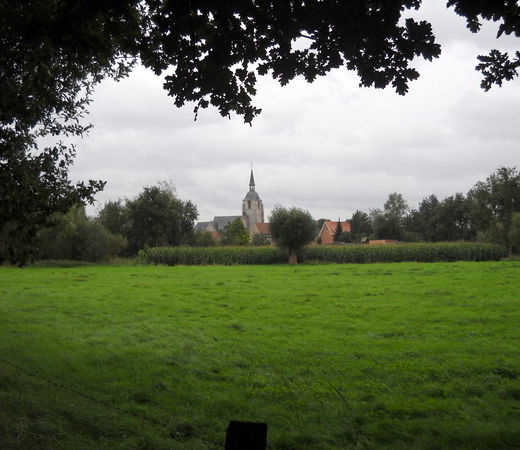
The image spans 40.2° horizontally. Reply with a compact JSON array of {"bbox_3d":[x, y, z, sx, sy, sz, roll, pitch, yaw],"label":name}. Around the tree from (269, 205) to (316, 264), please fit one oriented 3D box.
[{"bbox_3d":[4.180,1.200,90.000,5.950,7.500,5.900,0,-2,0],"label":"tree"}]

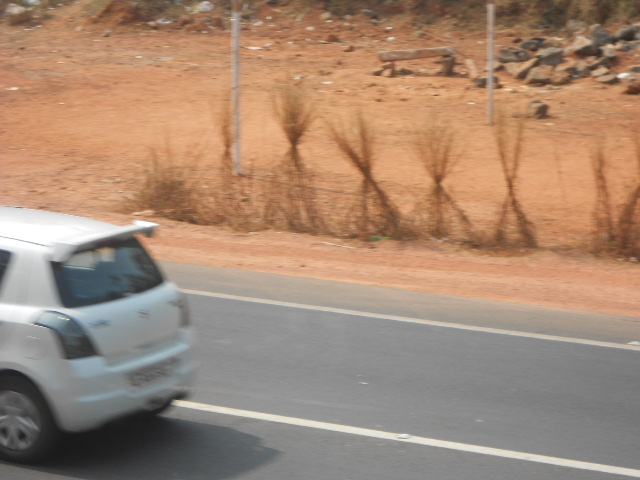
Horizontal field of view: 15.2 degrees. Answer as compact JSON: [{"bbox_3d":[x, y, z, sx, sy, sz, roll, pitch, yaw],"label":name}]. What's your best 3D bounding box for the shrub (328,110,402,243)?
[{"bbox_3d":[0.475,-0.670,24.669,0.720,1.233,0.620,0,10,0],"label":"shrub"}]

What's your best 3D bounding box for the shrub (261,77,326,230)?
[{"bbox_3d":[-0.263,-0.872,24.876,0.646,1.558,0.620,0,10,0],"label":"shrub"}]

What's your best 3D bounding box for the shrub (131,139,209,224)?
[{"bbox_3d":[-1.591,-0.633,25.581,0.808,0.842,0.720,0,10,0],"label":"shrub"}]

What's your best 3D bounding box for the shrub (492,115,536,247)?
[{"bbox_3d":[1.942,-0.602,24.051,0.429,1.312,0.500,0,10,0],"label":"shrub"}]

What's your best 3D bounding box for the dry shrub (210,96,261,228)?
[{"bbox_3d":[-0.891,-0.794,25.094,0.529,1.329,0.500,0,10,0],"label":"dry shrub"}]

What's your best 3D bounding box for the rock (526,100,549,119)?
[{"bbox_3d":[3.061,-1.843,33.904,0.301,0.209,0.270,0,10,0],"label":"rock"}]

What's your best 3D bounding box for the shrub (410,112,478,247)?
[{"bbox_3d":[1.254,-0.621,24.322,0.670,1.256,0.620,0,10,0],"label":"shrub"}]

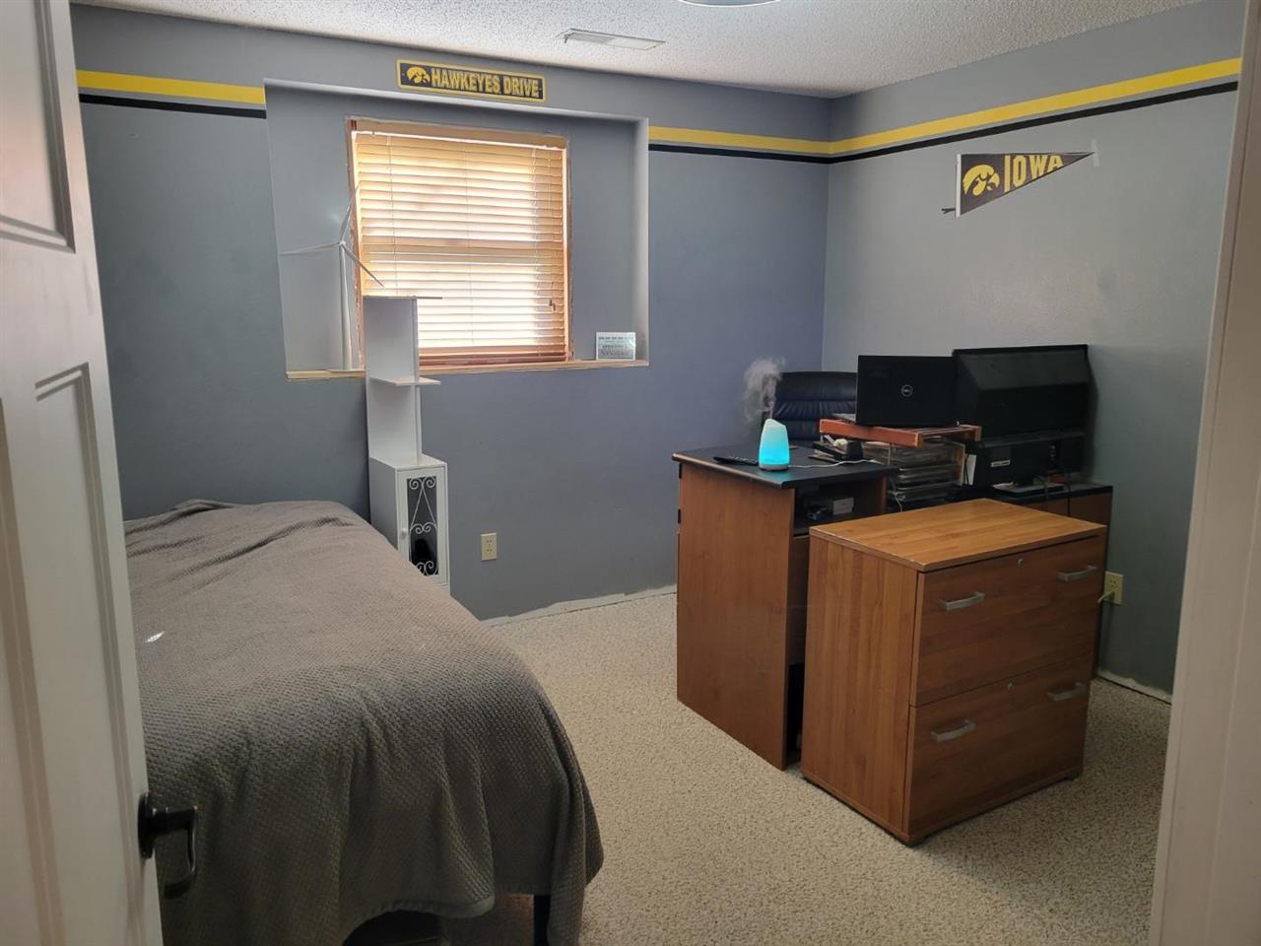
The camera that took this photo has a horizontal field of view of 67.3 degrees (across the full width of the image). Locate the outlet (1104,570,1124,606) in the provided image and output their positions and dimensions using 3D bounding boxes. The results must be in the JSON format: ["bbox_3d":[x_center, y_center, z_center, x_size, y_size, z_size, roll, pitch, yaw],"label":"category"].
[{"bbox_3d":[1.770,0.422,3.474,0.010,0.114,0.070,-6,12,-28],"label":"outlet"}]

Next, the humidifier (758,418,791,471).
[{"bbox_3d":[0.450,-0.097,2.961,0.100,0.155,0.100,0,11,0],"label":"humidifier"}]

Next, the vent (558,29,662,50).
[{"bbox_3d":[-0.072,-1.598,3.511,0.385,0.015,0.125,-6,12,-28],"label":"vent"}]

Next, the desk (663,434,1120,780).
[{"bbox_3d":[0.939,0.345,3.417,1.498,0.883,0.618,-6,12,-30],"label":"desk"}]

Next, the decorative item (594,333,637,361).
[{"bbox_3d":[-0.074,-0.579,4.312,0.180,0.127,0.040,-1,11,-5],"label":"decorative item"}]

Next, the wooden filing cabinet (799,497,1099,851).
[{"bbox_3d":[0.935,0.530,2.765,0.738,0.762,0.420,-6,12,-30],"label":"wooden filing cabinet"}]

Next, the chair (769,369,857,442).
[{"bbox_3d":[0.871,0.111,4.106,0.650,1.085,0.670,-1,11,-7],"label":"chair"}]

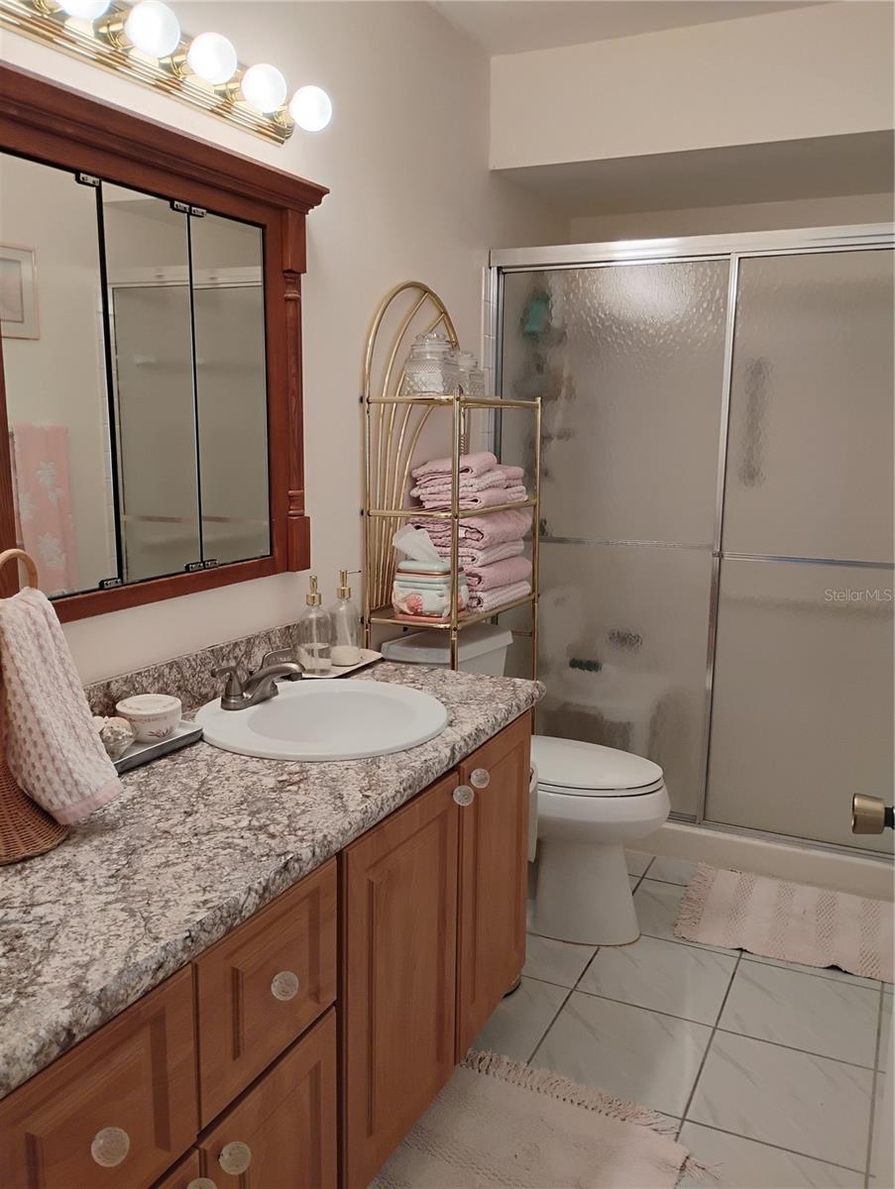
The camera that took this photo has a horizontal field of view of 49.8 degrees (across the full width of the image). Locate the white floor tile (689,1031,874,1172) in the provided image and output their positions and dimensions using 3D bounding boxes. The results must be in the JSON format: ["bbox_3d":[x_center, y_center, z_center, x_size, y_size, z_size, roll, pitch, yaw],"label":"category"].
[{"bbox_3d":[0.689,1.033,1.978,0.327,0.010,0.327,5,11,25],"label":"white floor tile"}]

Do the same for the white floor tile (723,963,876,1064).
[{"bbox_3d":[0.834,0.981,2.272,0.327,0.010,0.327,5,11,25],"label":"white floor tile"}]

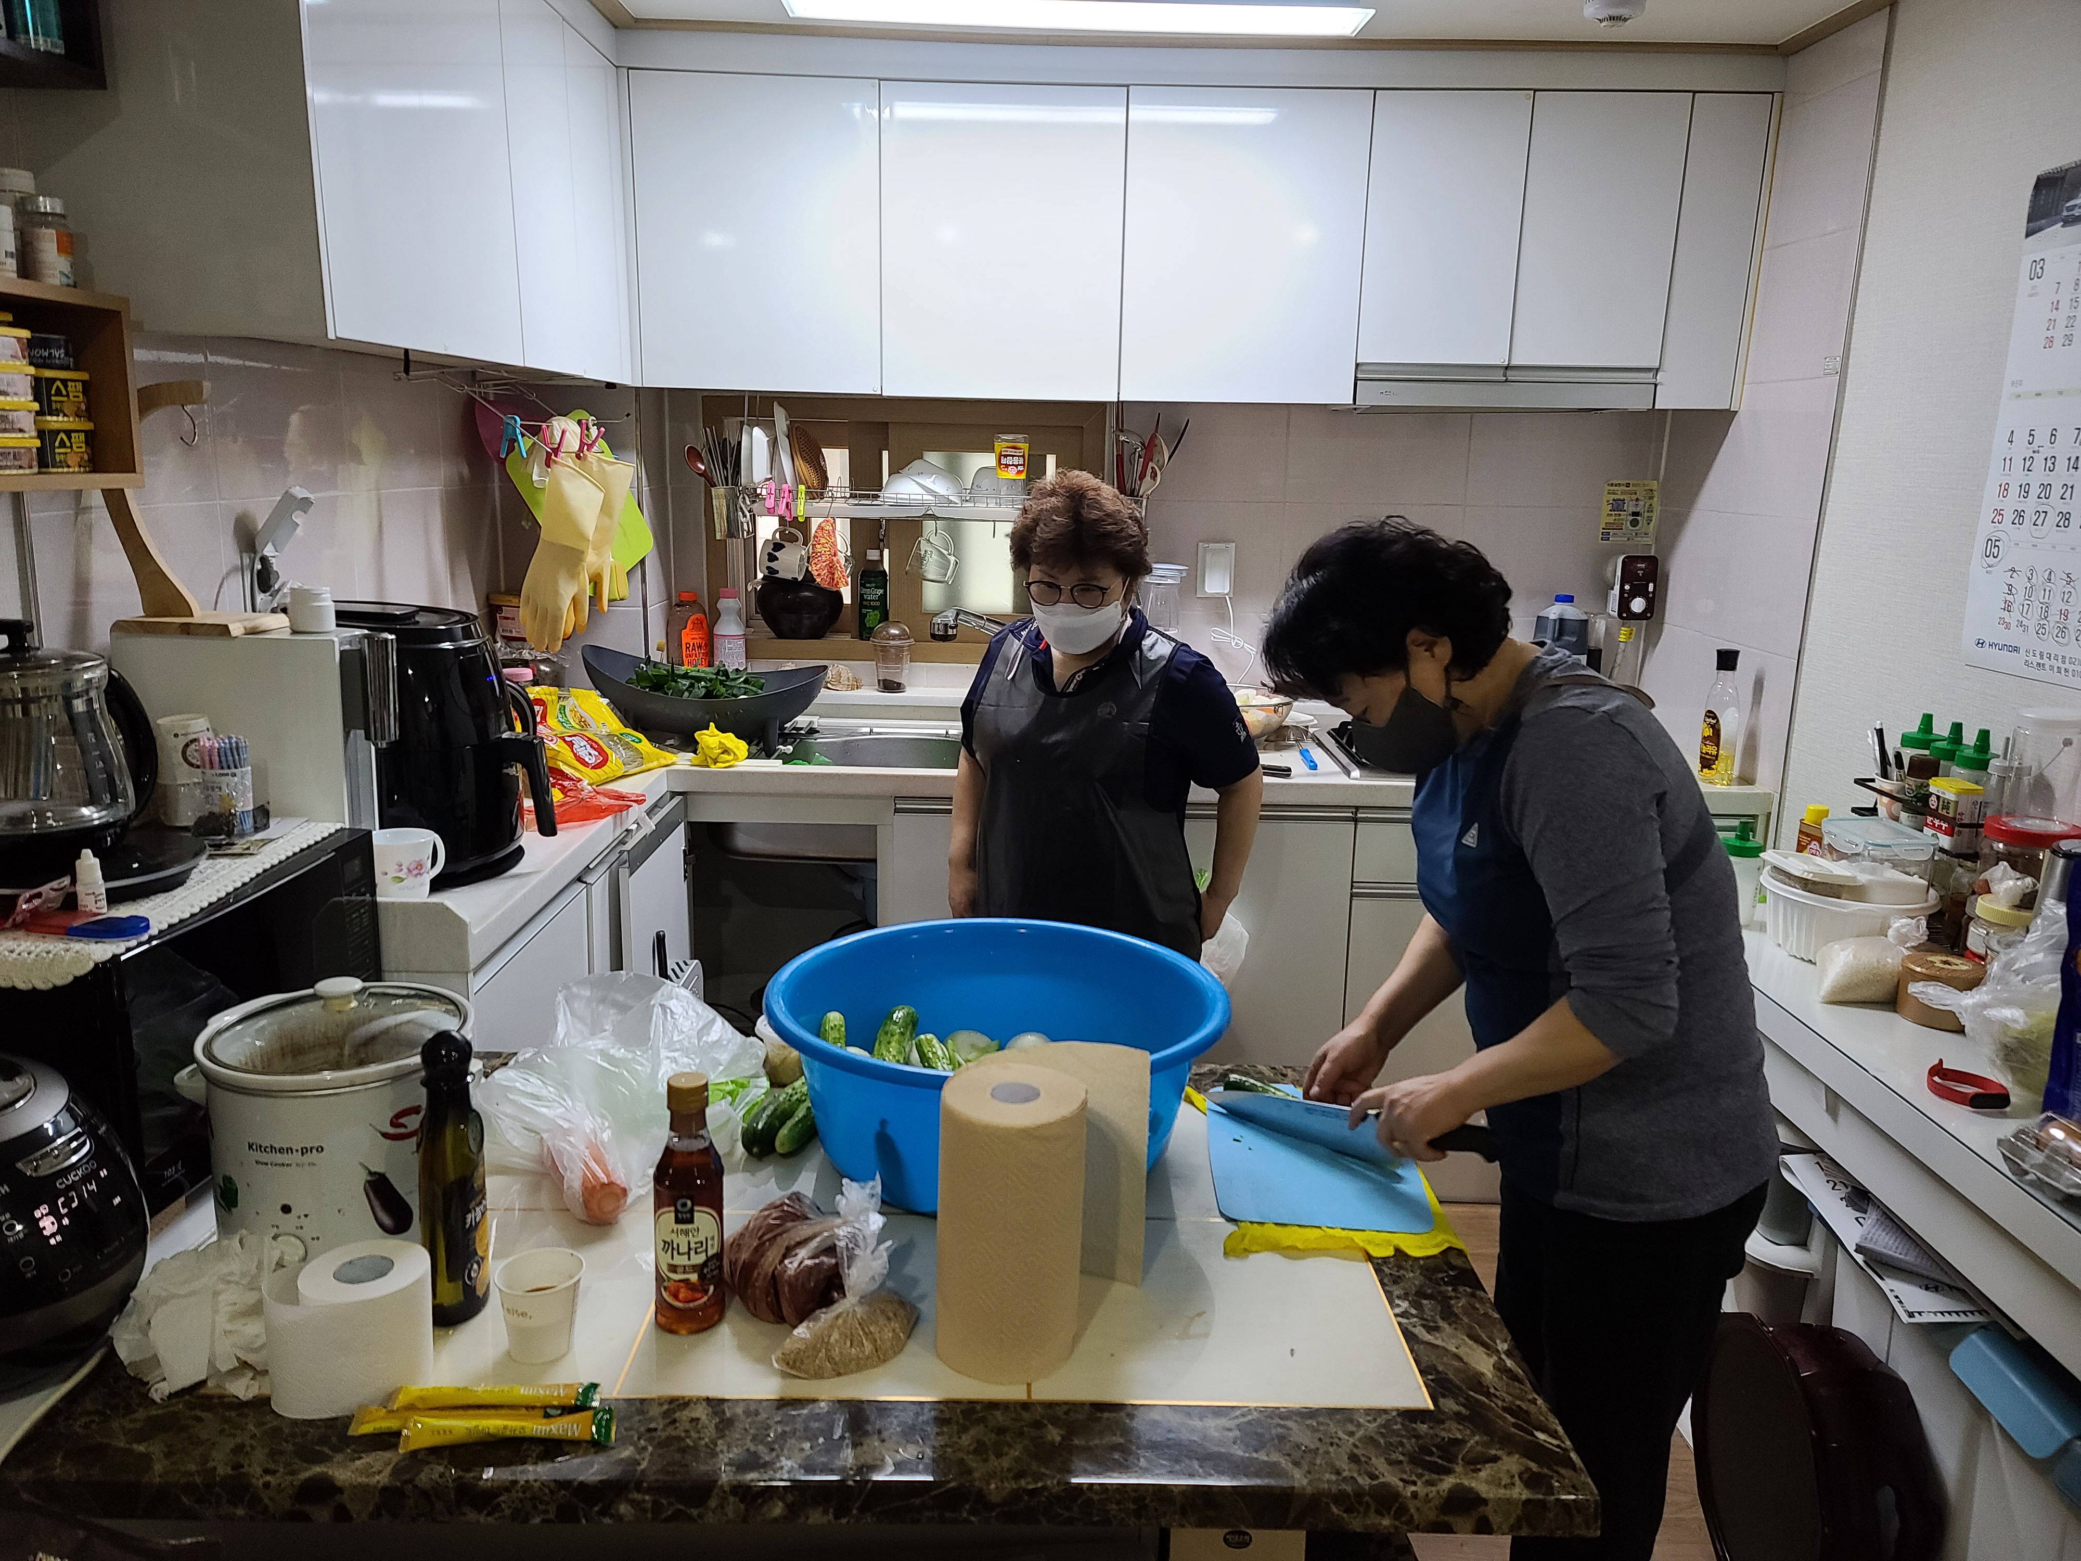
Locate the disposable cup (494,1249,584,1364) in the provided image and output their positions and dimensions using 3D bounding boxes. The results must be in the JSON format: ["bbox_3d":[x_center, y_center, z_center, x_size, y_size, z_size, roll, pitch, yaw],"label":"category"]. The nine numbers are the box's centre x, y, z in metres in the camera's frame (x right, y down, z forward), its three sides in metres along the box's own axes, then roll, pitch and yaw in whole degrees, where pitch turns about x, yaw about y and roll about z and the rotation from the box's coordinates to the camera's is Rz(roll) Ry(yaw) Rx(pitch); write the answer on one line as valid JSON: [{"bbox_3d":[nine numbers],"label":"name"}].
[{"bbox_3d":[-0.418,0.443,1.261,0.072,0.070,0.072,1,13,0],"label":"disposable cup"}]

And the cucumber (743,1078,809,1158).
[{"bbox_3d":[-0.277,0.363,1.679,0.036,0.036,0.200,4,13,13],"label":"cucumber"}]

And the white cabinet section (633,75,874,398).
[{"bbox_3d":[-0.537,-1.072,3.018,0.465,0.571,0.320,1,13,-1],"label":"white cabinet section"}]

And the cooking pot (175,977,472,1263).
[{"bbox_3d":[-0.651,0.312,1.392,0.282,0.246,0.236,1,13,0],"label":"cooking pot"}]

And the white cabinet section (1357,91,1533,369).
[{"bbox_3d":[0.768,-1.085,3.028,0.297,0.497,0.320,1,13,-1],"label":"white cabinet section"}]

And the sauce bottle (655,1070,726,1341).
[{"bbox_3d":[-0.300,0.358,1.281,0.056,0.220,0.056,-2,13,-14],"label":"sauce bottle"}]

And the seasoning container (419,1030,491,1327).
[{"bbox_3d":[-0.500,0.335,1.275,0.048,0.258,0.048,4,13,11],"label":"seasoning container"}]

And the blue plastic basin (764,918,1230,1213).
[{"bbox_3d":[-0.048,0.307,1.638,0.497,0.185,0.497,1,13,0],"label":"blue plastic basin"}]

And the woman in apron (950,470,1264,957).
[{"bbox_3d":[0.087,0.277,2.215,0.450,1.425,0.340,7,14,23],"label":"woman in apron"}]

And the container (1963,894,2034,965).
[{"bbox_3d":[1.196,0.191,1.870,0.070,0.078,0.070,-2,13,-16],"label":"container"}]

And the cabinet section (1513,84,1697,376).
[{"bbox_3d":[1.066,-1.082,3.032,0.298,0.502,0.320,1,13,-1],"label":"cabinet section"}]

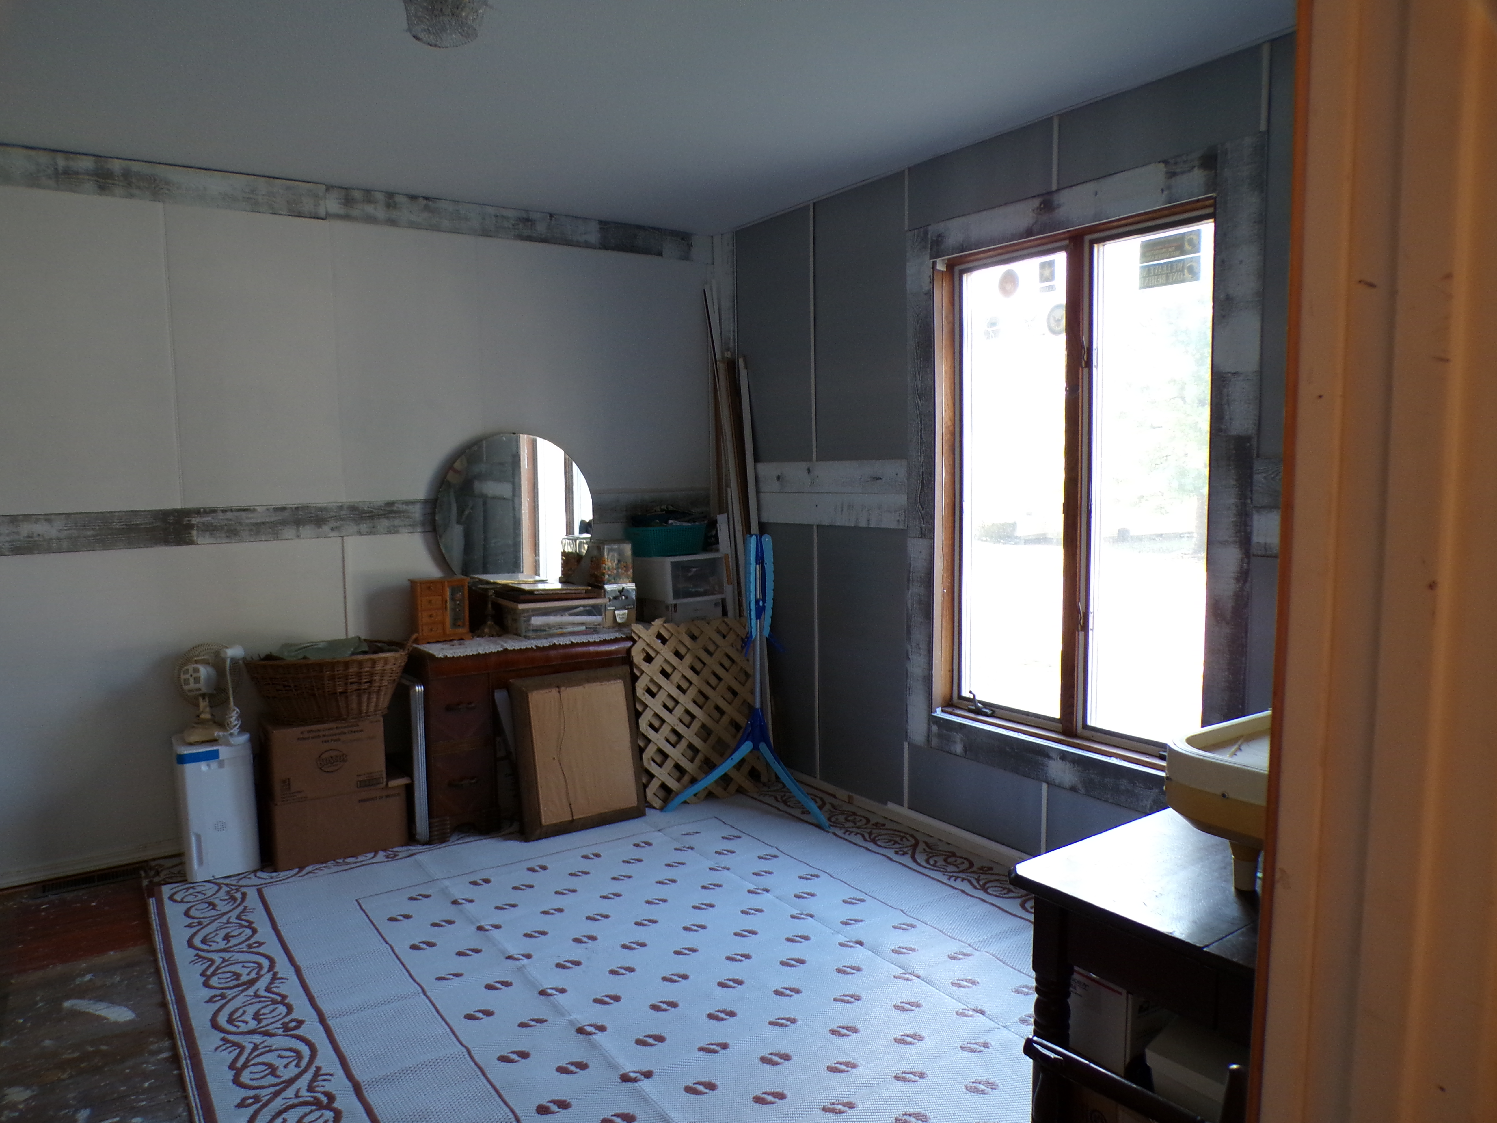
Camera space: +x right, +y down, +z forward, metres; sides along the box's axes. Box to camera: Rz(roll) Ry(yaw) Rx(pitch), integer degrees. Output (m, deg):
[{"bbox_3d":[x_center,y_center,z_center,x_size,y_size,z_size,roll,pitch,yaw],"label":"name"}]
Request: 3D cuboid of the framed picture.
[{"bbox_3d":[-0.674,0.746,4.099,0.500,0.602,0.060,-4,-4,-34],"label":"framed picture"}]

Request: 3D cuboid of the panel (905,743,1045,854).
[{"bbox_3d":[0.822,0.854,3.814,0.020,0.239,0.674,-4,6,-34],"label":"panel"}]

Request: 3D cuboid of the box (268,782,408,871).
[{"bbox_3d":[-1.557,0.955,3.890,0.445,0.225,0.299,-4,6,-34],"label":"box"}]

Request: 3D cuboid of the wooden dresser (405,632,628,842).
[{"bbox_3d":[-0.895,0.662,4.327,0.999,0.713,0.375,-4,6,-34],"label":"wooden dresser"}]

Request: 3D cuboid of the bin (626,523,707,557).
[{"bbox_3d":[-0.361,-0.103,4.716,0.313,0.131,0.257,-4,6,-34],"label":"bin"}]

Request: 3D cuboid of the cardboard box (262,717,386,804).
[{"bbox_3d":[-1.573,0.708,3.838,0.366,0.275,0.264,-4,6,-34],"label":"cardboard box"}]

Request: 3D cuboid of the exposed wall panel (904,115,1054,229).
[{"bbox_3d":[0.796,-1.340,3.614,0.020,0.211,0.684,-4,6,-34],"label":"exposed wall panel"}]

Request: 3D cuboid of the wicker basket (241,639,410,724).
[{"bbox_3d":[-1.536,0.440,3.811,0.566,0.259,0.327,-4,6,-34],"label":"wicker basket"}]

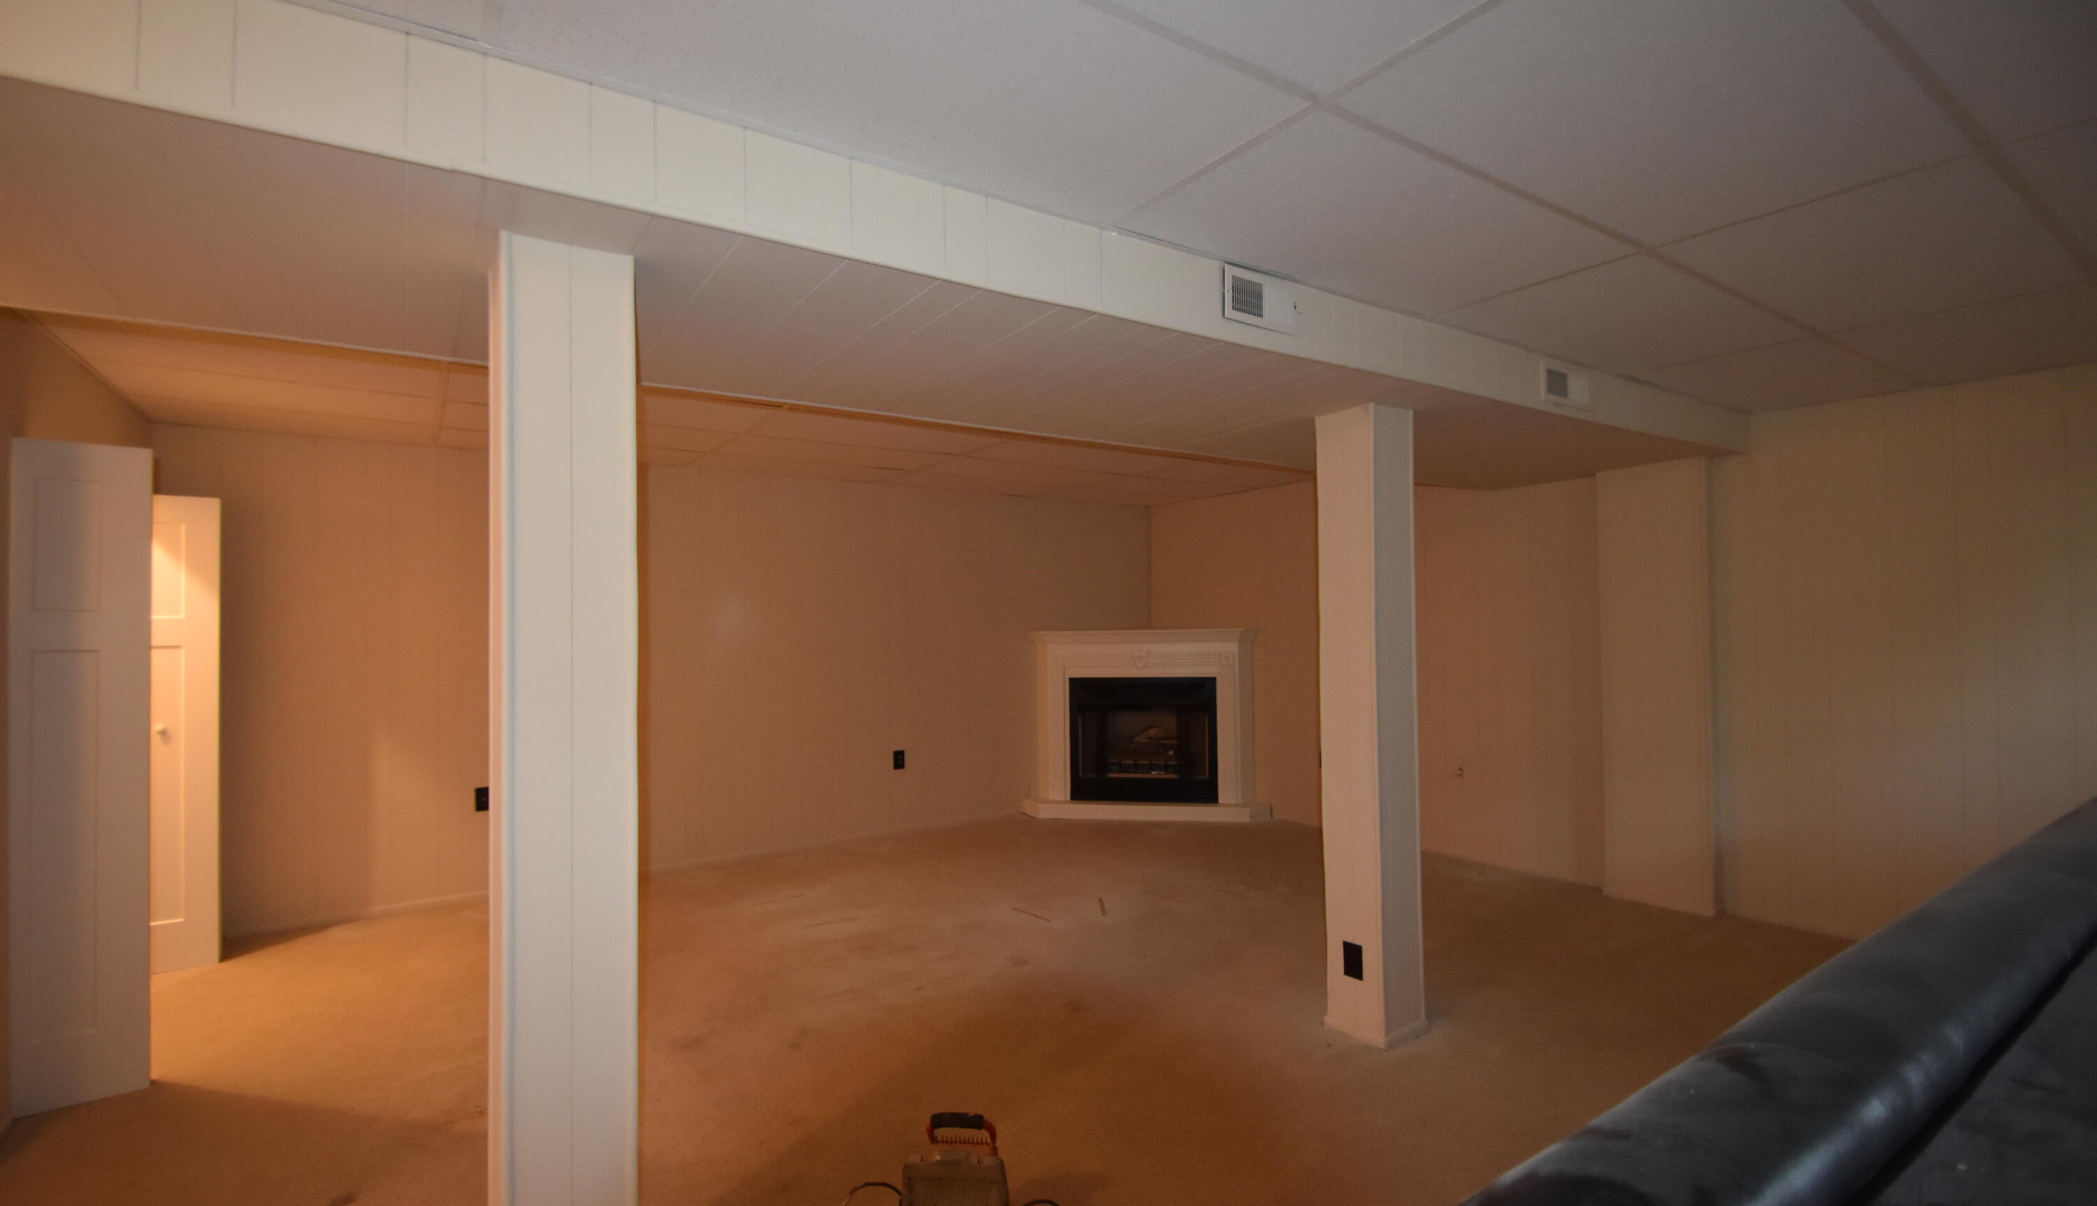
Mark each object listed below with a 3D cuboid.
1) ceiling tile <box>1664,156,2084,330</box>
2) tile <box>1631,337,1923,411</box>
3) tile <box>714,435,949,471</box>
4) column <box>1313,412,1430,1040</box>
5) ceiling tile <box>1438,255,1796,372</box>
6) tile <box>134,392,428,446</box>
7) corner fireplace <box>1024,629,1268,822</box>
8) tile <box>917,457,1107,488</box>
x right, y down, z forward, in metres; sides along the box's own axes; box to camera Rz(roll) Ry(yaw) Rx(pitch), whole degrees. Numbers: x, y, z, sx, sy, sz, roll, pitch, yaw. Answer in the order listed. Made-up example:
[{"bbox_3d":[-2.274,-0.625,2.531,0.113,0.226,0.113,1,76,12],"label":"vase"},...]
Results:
[{"bbox_3d":[2.204,-0.894,2.292,1.190,0.022,0.565,0,-1,-33],"label":"ceiling tile"},{"bbox_3d":[2.898,-0.886,3.443,1.180,0.022,0.550,0,-1,-33],"label":"tile"},{"bbox_3d":[-1.167,-0.830,4.834,1.190,0.022,0.575,0,-1,-33],"label":"tile"},{"bbox_3d":[1.143,0.423,3.089,0.240,2.170,0.255,0,-1,-33],"label":"column"},{"bbox_3d":[1.867,-0.888,2.753,1.190,0.022,0.535,0,-1,-33],"label":"ceiling tile"},{"bbox_3d":[-3.424,-0.827,3.996,1.030,0.022,0.560,0,-1,-33],"label":"tile"},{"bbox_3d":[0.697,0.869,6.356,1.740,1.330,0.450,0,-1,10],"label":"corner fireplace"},{"bbox_3d":[-0.139,-0.826,5.546,1.190,0.022,0.580,0,-1,-33],"label":"tile"}]

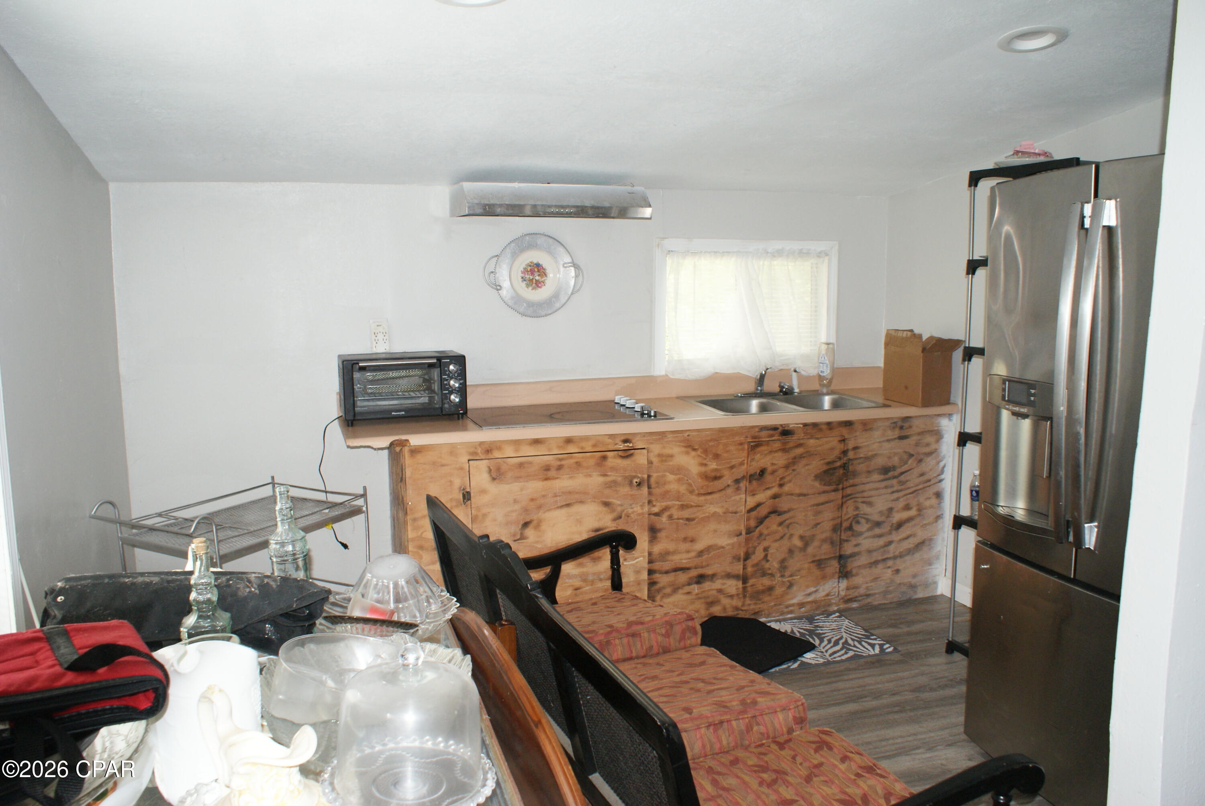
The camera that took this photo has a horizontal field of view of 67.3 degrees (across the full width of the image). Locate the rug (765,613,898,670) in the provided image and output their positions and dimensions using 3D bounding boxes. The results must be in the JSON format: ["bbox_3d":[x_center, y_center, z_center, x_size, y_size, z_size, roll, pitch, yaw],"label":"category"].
[{"bbox_3d":[0.755,0.981,3.723,0.772,0.012,0.446,-3,8,-17],"label":"rug"}]

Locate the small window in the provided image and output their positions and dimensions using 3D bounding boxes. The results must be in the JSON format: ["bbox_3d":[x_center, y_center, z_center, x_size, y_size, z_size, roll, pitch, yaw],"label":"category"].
[{"bbox_3d":[0.719,-0.446,4.488,0.866,0.624,0.069,-3,8,-17],"label":"small window"}]

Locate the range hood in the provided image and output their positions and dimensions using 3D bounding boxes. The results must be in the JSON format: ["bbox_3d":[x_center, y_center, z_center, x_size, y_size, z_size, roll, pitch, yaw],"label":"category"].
[{"bbox_3d":[-0.241,-0.865,3.896,0.762,0.146,0.510,-3,8,-17],"label":"range hood"}]

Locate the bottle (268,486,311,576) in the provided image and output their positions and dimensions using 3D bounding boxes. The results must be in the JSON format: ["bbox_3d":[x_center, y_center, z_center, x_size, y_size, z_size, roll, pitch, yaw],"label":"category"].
[{"bbox_3d":[-0.690,0.323,2.002,0.083,0.297,0.083,-3,8,-17],"label":"bottle"}]

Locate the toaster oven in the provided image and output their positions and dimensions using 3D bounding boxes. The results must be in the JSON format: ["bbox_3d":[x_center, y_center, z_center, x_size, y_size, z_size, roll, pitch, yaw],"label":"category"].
[{"bbox_3d":[-0.831,-0.065,3.756,0.485,0.275,0.320,-3,8,-17],"label":"toaster oven"}]

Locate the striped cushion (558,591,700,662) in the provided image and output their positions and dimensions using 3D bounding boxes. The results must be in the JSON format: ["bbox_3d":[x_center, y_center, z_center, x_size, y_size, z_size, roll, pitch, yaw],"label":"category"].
[{"bbox_3d":[-0.069,0.682,2.704,0.535,0.101,0.544,-4,-2,-25],"label":"striped cushion"}]

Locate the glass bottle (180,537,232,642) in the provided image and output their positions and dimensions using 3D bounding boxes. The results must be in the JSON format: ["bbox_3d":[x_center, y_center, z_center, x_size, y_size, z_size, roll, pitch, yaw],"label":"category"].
[{"bbox_3d":[-0.657,0.369,1.501,0.083,0.295,0.083,-6,10,-34],"label":"glass bottle"}]

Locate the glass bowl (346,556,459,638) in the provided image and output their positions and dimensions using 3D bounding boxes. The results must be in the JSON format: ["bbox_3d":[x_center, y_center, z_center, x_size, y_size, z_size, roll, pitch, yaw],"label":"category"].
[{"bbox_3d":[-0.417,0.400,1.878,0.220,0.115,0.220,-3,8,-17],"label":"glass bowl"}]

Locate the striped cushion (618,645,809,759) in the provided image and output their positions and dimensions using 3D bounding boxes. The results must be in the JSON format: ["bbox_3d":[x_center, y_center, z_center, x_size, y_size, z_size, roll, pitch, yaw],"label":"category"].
[{"bbox_3d":[0.136,0.749,2.267,0.535,0.099,0.535,-4,2,-25],"label":"striped cushion"}]

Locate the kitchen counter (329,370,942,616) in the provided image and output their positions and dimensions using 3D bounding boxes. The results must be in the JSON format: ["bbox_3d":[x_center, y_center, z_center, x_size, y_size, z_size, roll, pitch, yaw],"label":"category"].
[{"bbox_3d":[0.255,0.419,4.128,2.742,1.017,0.683,-3,8,-17],"label":"kitchen counter"}]

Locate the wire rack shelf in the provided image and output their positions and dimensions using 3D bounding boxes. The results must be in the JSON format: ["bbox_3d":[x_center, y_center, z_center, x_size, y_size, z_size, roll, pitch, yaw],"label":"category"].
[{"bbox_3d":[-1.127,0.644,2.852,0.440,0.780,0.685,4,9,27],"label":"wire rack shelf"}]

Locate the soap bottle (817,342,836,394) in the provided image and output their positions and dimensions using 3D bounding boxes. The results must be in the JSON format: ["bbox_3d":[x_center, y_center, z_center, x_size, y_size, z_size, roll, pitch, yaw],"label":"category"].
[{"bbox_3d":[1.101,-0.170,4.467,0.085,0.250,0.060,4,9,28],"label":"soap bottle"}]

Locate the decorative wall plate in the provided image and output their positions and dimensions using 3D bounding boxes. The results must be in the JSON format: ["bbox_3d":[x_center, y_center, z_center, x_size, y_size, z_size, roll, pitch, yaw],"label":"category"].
[{"bbox_3d":[-0.307,-0.580,4.112,0.465,0.382,0.040,-3,8,-17],"label":"decorative wall plate"}]

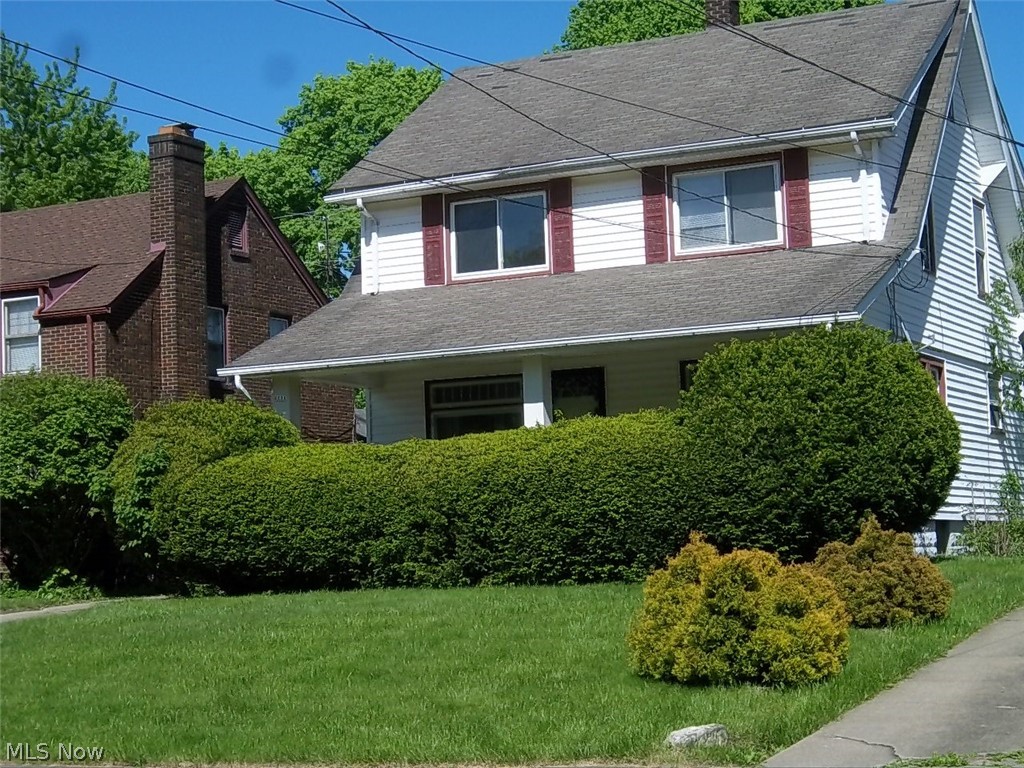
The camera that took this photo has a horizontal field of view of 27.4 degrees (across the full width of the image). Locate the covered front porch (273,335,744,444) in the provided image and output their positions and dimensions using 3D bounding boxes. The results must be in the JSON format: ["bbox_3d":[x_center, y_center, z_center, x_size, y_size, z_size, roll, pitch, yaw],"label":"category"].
[{"bbox_3d":[0.878,0.858,29.466,8.600,2.850,3.100,-5,-6,26],"label":"covered front porch"}]

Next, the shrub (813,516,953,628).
[{"bbox_3d":[3.958,1.998,22.500,1.480,1.180,1.400,-5,-6,26],"label":"shrub"}]

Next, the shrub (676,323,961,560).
[{"bbox_3d":[3.663,0.737,25.079,3.200,2.900,3.000,-5,-6,26],"label":"shrub"}]

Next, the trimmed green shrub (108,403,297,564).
[{"bbox_3d":[-4.353,1.604,29.651,2.700,2.670,2.600,-5,-6,26],"label":"trimmed green shrub"}]

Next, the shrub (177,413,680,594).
[{"bbox_3d":[-0.973,1.567,26.864,7.500,2.100,2.000,-5,-6,26],"label":"shrub"}]

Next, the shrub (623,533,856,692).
[{"bbox_3d":[2.156,2.114,20.002,2.050,1.370,1.950,-2,-5,0],"label":"shrub"}]

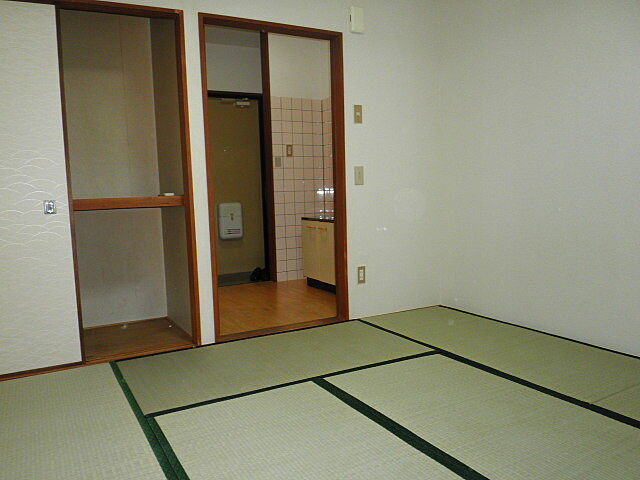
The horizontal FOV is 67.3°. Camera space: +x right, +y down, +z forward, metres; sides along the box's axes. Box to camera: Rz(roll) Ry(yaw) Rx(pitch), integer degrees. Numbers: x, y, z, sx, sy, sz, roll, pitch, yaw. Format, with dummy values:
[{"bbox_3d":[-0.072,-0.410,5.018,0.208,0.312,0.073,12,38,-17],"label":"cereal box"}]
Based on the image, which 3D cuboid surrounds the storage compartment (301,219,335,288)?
[{"bbox_3d":[0.198,0.125,4.660,0.495,0.704,0.653,-4,5,-29],"label":"storage compartment"}]

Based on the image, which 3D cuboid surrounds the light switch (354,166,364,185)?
[{"bbox_3d":[0.283,-0.453,3.399,0.071,0.122,0.013,-4,5,-29],"label":"light switch"}]

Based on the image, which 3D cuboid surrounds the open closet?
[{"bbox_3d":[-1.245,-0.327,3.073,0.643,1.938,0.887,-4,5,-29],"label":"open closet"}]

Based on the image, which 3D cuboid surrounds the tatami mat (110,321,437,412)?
[{"bbox_3d":[-0.226,0.667,2.706,1.576,0.033,0.847,-4,5,-29],"label":"tatami mat"}]

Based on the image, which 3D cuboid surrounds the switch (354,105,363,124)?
[{"bbox_3d":[0.274,-0.878,3.365,0.071,0.122,0.013,-4,5,-29],"label":"switch"}]

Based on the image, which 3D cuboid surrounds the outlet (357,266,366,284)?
[{"bbox_3d":[0.306,0.259,3.461,0.071,0.122,0.013,-4,5,-29],"label":"outlet"}]

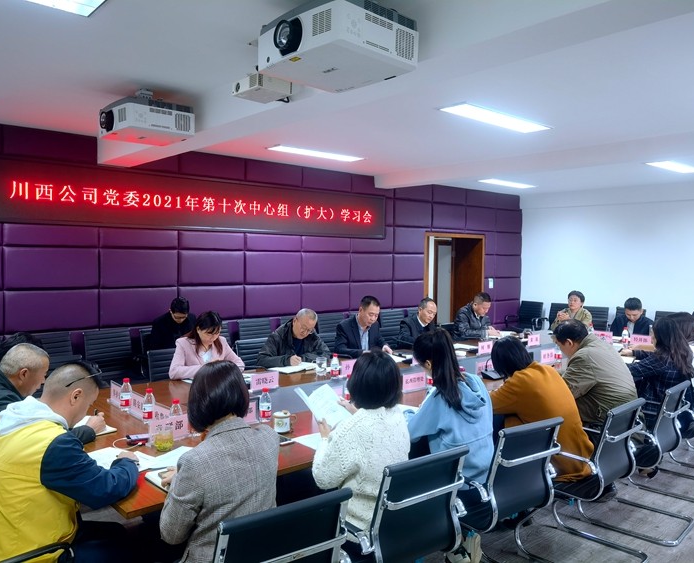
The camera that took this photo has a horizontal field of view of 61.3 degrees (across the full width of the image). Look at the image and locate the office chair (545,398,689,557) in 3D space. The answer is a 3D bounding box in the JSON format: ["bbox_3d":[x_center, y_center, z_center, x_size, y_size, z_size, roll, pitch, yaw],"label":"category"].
[{"bbox_3d":[1.305,1.075,3.296,0.530,0.890,0.600,-1,3,-41],"label":"office chair"}]

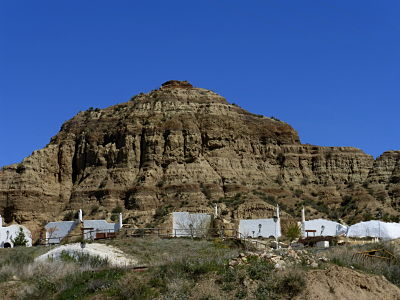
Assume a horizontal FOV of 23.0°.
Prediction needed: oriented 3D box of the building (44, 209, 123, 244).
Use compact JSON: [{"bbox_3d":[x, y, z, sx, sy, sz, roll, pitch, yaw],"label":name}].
[{"bbox_3d":[-15.657,10.348,132.000,10.400,4.900,5.000,0,-6,0],"label":"building"}]

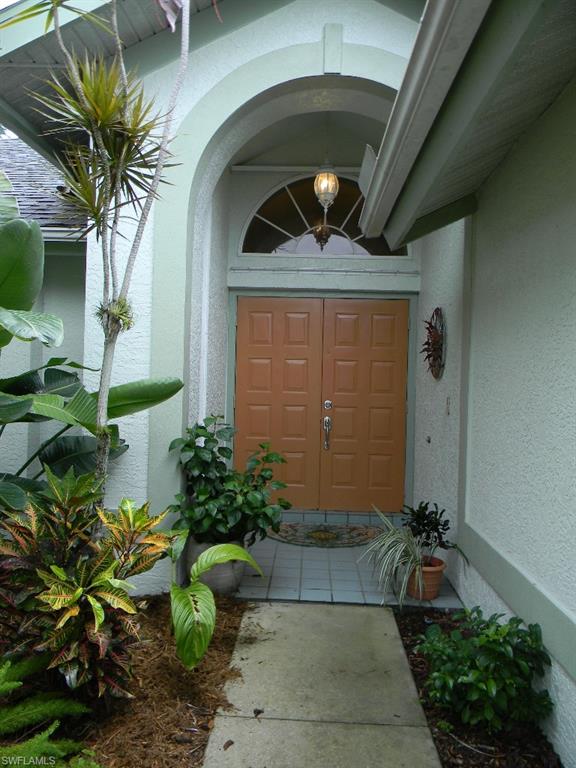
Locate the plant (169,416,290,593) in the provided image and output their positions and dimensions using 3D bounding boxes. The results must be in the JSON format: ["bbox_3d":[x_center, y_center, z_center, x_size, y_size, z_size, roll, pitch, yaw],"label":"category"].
[{"bbox_3d":[-0.382,0.799,4.226,0.810,1.179,0.650,1,2,2],"label":"plant"}]

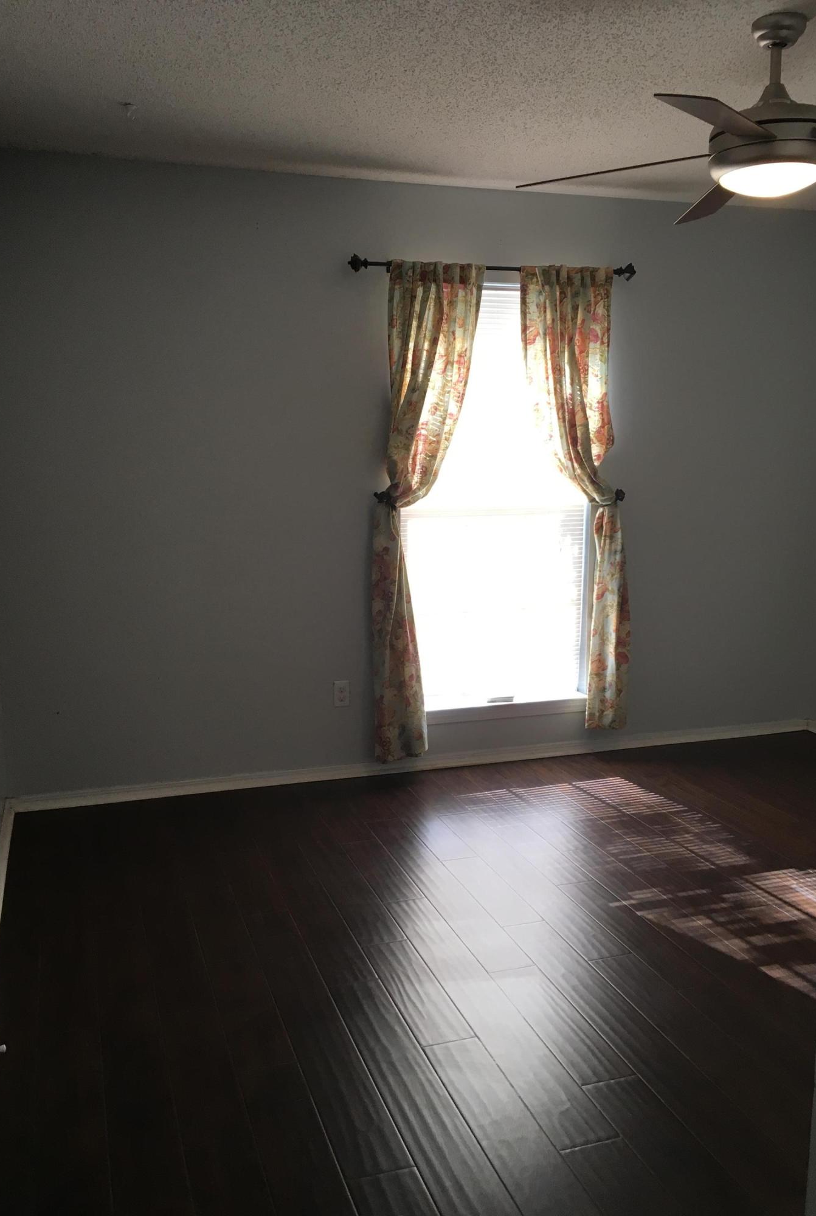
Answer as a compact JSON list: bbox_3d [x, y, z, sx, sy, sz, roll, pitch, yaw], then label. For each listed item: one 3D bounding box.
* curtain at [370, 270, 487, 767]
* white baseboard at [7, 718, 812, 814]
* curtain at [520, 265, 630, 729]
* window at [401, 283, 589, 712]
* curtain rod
[{"bbox_3d":[0.080,-0.369,4.220,0.481,2.056,0.130,-3,10,-18],"label":"curtain"},{"bbox_3d":[0.231,0.672,4.525,3.721,0.065,0.016,-3,10,-18],"label":"white baseboard"},{"bbox_3d":[0.728,-0.434,4.425,0.572,2.006,0.130,-3,10,-18],"label":"curtain"},{"bbox_3d":[0.381,-0.463,4.435,0.898,1.815,0.100,-3,10,-18],"label":"window"},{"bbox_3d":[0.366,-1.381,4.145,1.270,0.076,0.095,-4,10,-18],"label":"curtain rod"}]

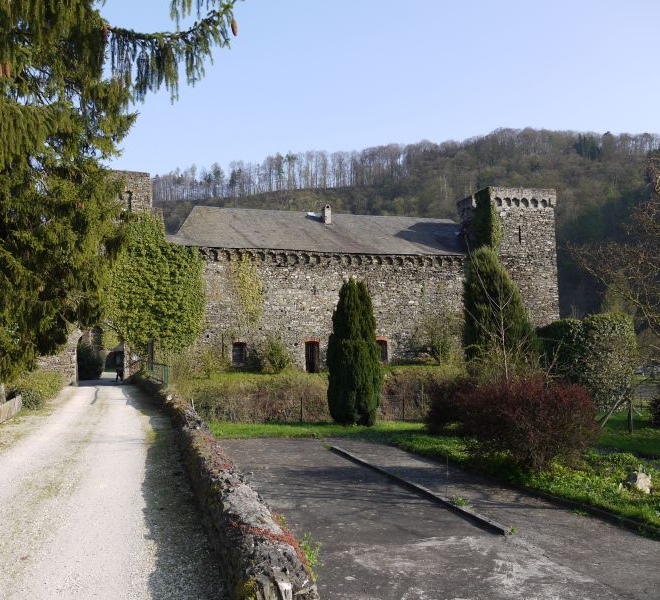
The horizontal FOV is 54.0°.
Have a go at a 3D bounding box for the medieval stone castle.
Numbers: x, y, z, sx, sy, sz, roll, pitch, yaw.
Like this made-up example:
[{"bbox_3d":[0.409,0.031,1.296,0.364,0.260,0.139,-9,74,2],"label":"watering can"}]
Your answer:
[{"bbox_3d":[-1.056,-0.925,46.726,30.196,12.075,14.000,0,-4,-11],"label":"medieval stone castle"}]

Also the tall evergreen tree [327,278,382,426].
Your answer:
[{"bbox_3d":[0.888,1.837,23.228,1.964,5.242,1.964,0,-4,0],"label":"tall evergreen tree"}]

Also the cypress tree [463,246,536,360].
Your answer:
[{"bbox_3d":[9.630,0.540,36.548,4.322,7.182,4.322,0,-4,0],"label":"cypress tree"}]

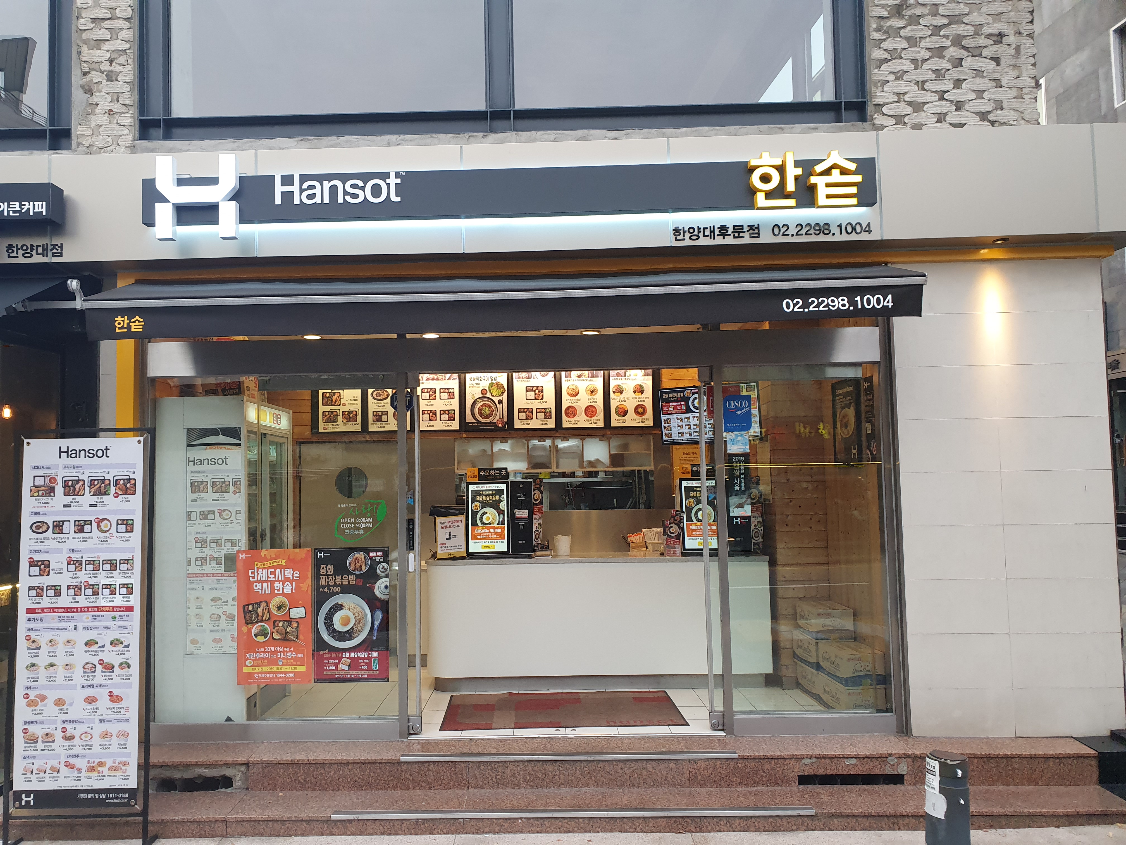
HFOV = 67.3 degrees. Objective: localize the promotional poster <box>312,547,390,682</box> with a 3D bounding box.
[{"bbox_3d":[-1.217,1.105,4.864,0.432,0.765,0.015,-1,-4,1],"label":"promotional poster"}]

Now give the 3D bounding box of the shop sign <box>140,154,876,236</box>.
[{"bbox_3d":[-0.297,-1.228,4.539,3.870,0.440,0.140,-1,-3,1],"label":"shop sign"}]

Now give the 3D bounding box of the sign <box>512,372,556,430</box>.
[{"bbox_3d":[-0.235,-0.195,7.061,0.350,0.510,0.030,-1,-3,1],"label":"sign"}]

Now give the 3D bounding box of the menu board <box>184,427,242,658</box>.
[{"bbox_3d":[-2.079,0.704,5.034,0.335,1.340,0.020,-1,-4,1],"label":"menu board"}]

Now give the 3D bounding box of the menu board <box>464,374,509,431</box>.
[{"bbox_3d":[-0.646,-0.202,7.139,0.380,0.520,0.040,-1,-4,1],"label":"menu board"}]

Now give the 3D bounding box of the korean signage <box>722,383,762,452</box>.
[{"bbox_3d":[1.046,-0.026,4.956,0.230,0.400,0.012,-1,-3,1],"label":"korean signage"}]

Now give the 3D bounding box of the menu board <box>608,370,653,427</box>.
[{"bbox_3d":[0.568,-0.212,7.043,0.355,0.510,0.030,-1,-3,1],"label":"menu board"}]

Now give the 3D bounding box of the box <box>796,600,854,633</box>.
[{"bbox_3d":[1.749,1.325,5.651,0.255,0.192,0.380,-1,-3,-2],"label":"box"}]

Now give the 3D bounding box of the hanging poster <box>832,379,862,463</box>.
[{"bbox_3d":[1.829,-0.003,5.431,0.020,0.530,0.420,-1,-4,-6],"label":"hanging poster"}]

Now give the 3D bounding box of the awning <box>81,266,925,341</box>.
[{"bbox_3d":[-0.313,-0.670,4.606,4.330,0.430,0.560,-1,-4,1],"label":"awning"}]

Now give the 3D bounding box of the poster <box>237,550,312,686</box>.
[{"bbox_3d":[-1.682,1.132,4.924,0.445,0.790,0.010,-1,-3,1],"label":"poster"}]

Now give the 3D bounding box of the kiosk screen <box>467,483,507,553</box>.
[{"bbox_3d":[-0.545,0.690,6.125,0.285,0.505,0.060,-1,-4,1],"label":"kiosk screen"}]

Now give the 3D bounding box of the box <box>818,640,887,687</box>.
[{"bbox_3d":[1.788,1.492,5.247,0.255,0.192,0.380,-1,-3,-5],"label":"box"}]

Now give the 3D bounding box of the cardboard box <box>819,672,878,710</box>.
[{"bbox_3d":[1.757,1.663,5.127,0.240,0.190,0.390,-1,-4,-5],"label":"cardboard box"}]

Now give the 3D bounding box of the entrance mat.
[{"bbox_3d":[-0.009,1.817,5.375,1.465,0.012,0.800,-1,-3,-2],"label":"entrance mat"}]

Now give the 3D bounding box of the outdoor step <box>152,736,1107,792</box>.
[{"bbox_3d":[0.242,1.843,4.556,4.970,0.180,0.350,-1,-4,2],"label":"outdoor step"}]

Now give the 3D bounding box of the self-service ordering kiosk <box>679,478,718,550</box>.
[{"bbox_3d":[0.967,0.652,6.040,0.280,0.525,0.060,-1,-4,1],"label":"self-service ordering kiosk"}]

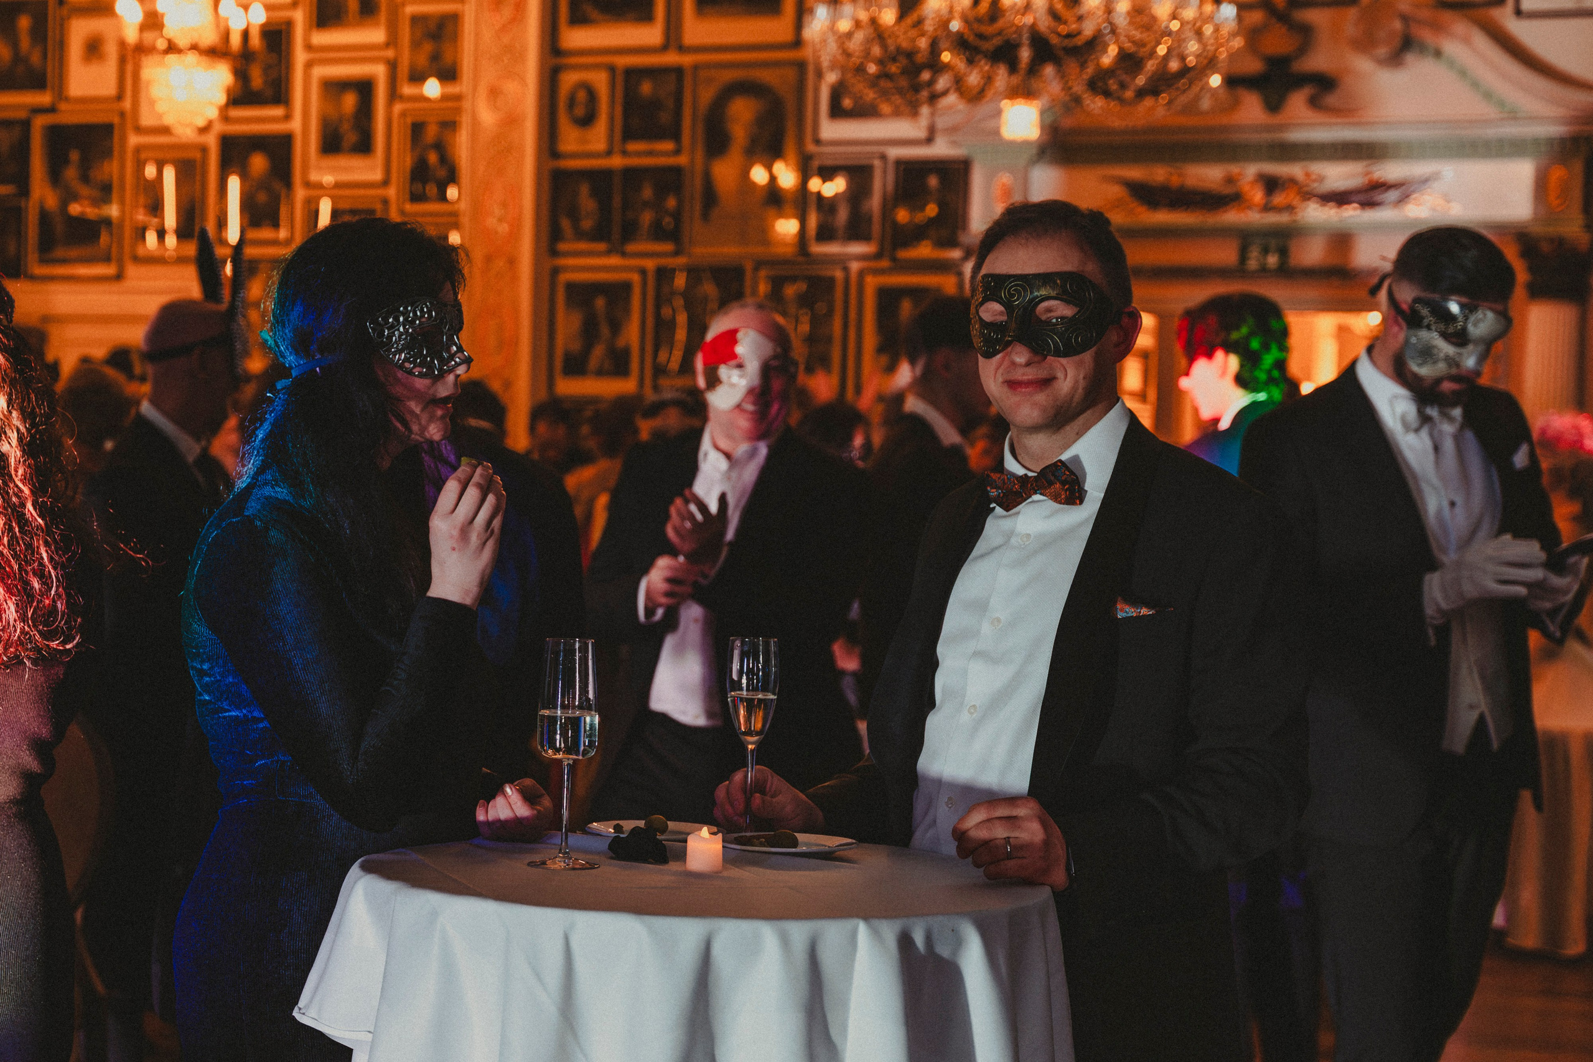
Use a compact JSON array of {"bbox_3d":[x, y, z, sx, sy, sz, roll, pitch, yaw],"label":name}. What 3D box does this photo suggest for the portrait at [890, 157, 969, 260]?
[{"bbox_3d":[0.630,-1.517,10.836,0.383,0.486,0.035,2,2,19],"label":"portrait"}]

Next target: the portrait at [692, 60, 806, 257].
[{"bbox_3d":[-0.246,-1.825,11.302,0.600,0.956,0.040,2,1,18],"label":"portrait"}]

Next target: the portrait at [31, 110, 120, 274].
[{"bbox_3d":[-3.582,-1.656,11.415,0.456,0.797,0.040,2,1,17],"label":"portrait"}]

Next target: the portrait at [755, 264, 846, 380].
[{"bbox_3d":[0.021,-0.964,11.048,0.468,0.645,0.035,2,2,19],"label":"portrait"}]

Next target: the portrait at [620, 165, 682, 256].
[{"bbox_3d":[-0.717,-1.571,11.301,0.321,0.443,0.035,2,2,19],"label":"portrait"}]

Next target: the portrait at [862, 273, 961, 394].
[{"bbox_3d":[0.543,-0.944,11.041,0.520,0.617,0.040,2,1,18],"label":"portrait"}]

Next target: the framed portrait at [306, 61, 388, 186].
[{"bbox_3d":[-2.139,-1.939,10.966,0.397,0.577,0.040,2,1,17],"label":"framed portrait"}]

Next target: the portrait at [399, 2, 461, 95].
[{"bbox_3d":[-1.883,-2.469,11.841,0.363,0.489,0.040,2,1,18],"label":"portrait"}]

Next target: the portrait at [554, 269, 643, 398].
[{"bbox_3d":[-0.911,-0.910,10.584,0.402,0.582,0.040,2,1,17],"label":"portrait"}]

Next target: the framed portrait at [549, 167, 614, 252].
[{"bbox_3d":[-1.077,-1.605,11.575,0.354,0.444,0.040,2,1,18],"label":"framed portrait"}]

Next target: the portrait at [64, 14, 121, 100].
[{"bbox_3d":[-3.814,-2.571,12.476,0.384,0.509,0.040,2,1,18],"label":"portrait"}]

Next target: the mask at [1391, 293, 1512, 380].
[{"bbox_3d":[0.883,-0.261,3.065,0.162,0.112,0.085,9,18,-10],"label":"mask"}]

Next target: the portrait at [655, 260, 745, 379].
[{"bbox_3d":[-0.475,-0.990,11.219,0.485,0.627,0.035,2,2,19],"label":"portrait"}]

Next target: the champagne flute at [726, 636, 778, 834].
[{"bbox_3d":[-0.049,0.225,2.520,0.062,0.217,0.062,2,1,0],"label":"champagne flute"}]

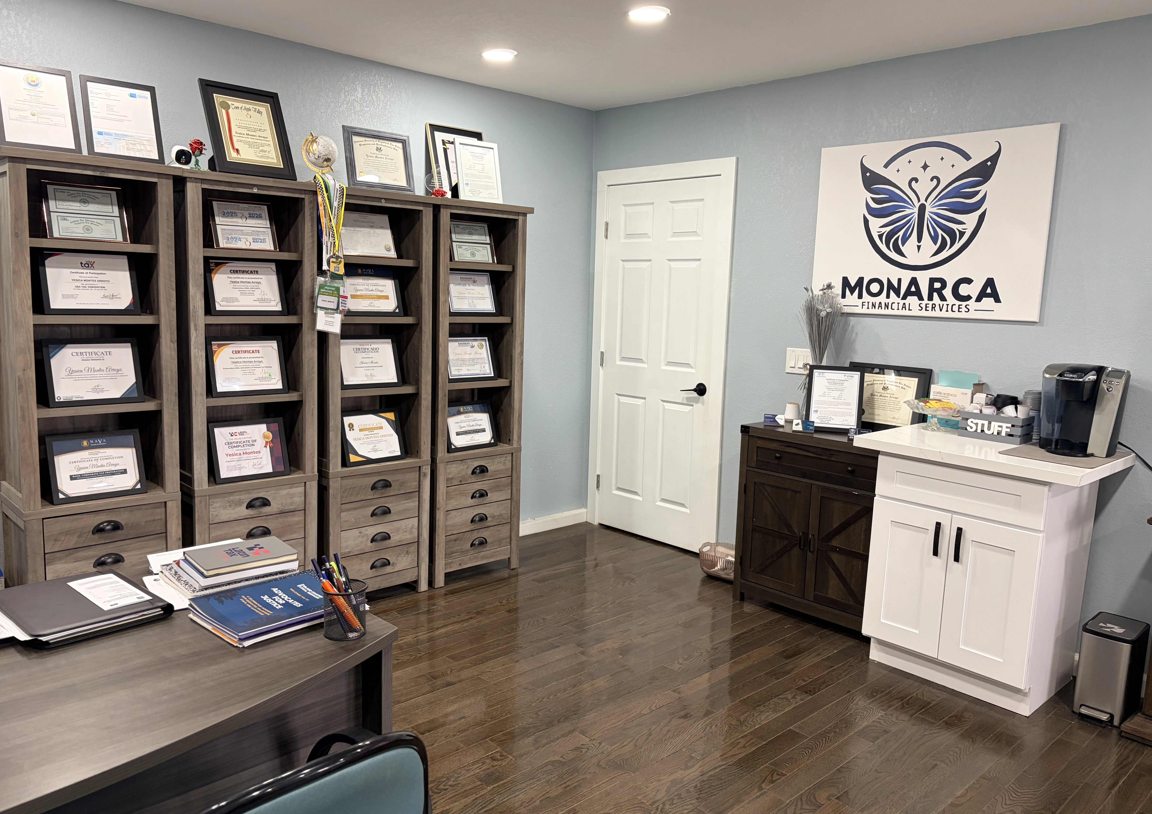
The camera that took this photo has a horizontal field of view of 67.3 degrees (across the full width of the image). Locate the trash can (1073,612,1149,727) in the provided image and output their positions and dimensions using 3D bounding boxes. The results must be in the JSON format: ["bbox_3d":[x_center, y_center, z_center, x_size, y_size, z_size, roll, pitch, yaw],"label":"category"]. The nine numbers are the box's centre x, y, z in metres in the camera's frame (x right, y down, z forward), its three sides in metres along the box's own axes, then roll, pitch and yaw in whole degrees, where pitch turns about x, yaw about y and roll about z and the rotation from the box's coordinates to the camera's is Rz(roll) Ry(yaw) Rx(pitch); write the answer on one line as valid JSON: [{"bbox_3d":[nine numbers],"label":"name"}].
[{"bbox_3d":[1.903,0.933,3.083,0.252,0.323,0.157,-6,11,-43],"label":"trash can"}]

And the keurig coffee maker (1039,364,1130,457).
[{"bbox_3d":[1.875,0.003,3.207,0.290,0.325,0.254,-6,11,-43],"label":"keurig coffee maker"}]

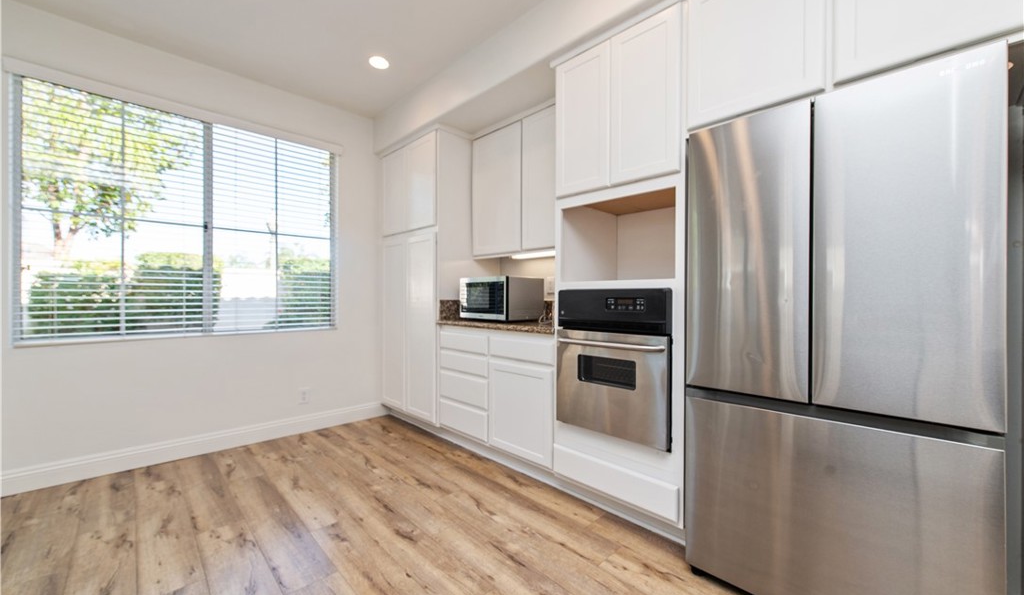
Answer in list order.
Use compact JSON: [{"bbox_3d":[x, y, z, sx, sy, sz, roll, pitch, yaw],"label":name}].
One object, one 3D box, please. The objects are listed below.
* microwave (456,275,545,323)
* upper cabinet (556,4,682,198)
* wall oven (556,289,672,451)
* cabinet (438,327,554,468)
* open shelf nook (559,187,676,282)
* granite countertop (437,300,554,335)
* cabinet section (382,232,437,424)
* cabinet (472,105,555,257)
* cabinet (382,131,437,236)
[{"bbox_3d":[-0.079,0.010,3.090,0.395,0.334,0.533,0,0,-45],"label":"microwave"},{"bbox_3d":[0.697,-0.901,2.154,0.635,0.732,0.691,0,0,-45],"label":"upper cabinet"},{"bbox_3d":[0.649,0.309,2.103,0.600,0.693,0.595,0,0,-45],"label":"wall oven"},{"bbox_3d":[0.049,0.594,2.813,0.635,0.771,1.141,0,0,-45],"label":"cabinet"},{"bbox_3d":[0.692,-0.281,2.136,0.570,0.395,0.616,0,0,-45],"label":"open shelf nook"},{"bbox_3d":[0.060,0.115,2.826,0.660,0.187,1.146,0,0,-45],"label":"granite countertop"},{"bbox_3d":[-0.657,0.224,3.507,0.600,1.450,0.885,0,0,-44],"label":"cabinet section"},{"bbox_3d":[0.184,-0.792,2.943,0.315,0.965,1.139,0,0,-45],"label":"cabinet"},{"bbox_3d":[-0.658,-0.905,3.523,0.635,0.713,0.861,0,0,-45],"label":"cabinet"}]

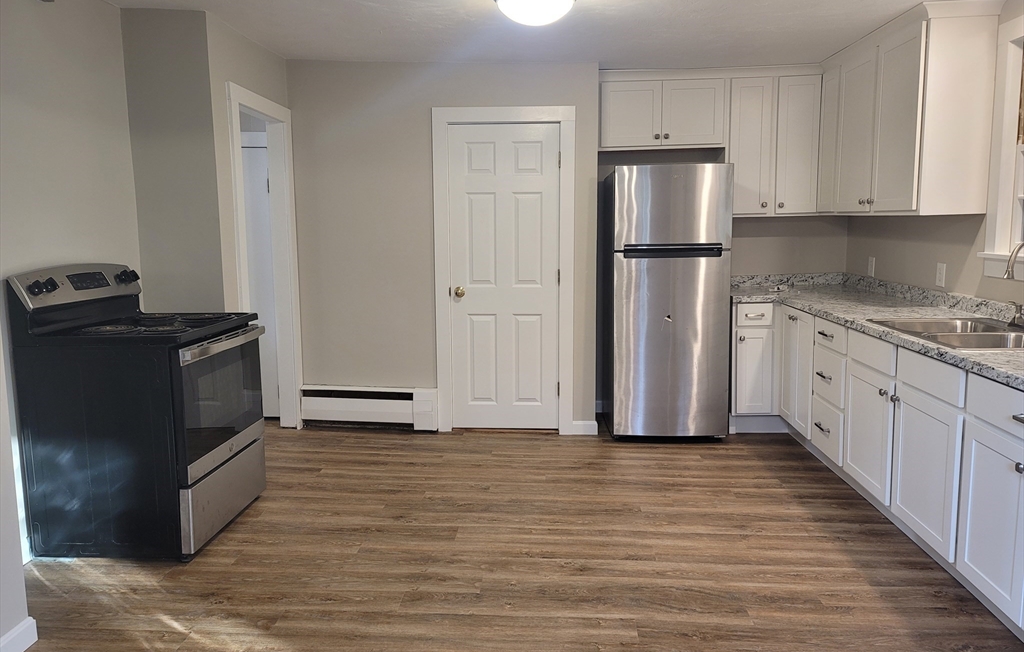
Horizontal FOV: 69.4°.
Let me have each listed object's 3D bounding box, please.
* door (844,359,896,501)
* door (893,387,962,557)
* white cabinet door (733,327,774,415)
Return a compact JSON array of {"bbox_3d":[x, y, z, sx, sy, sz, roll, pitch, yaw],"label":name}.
[{"bbox_3d":[1.721,0.490,3.565,0.022,0.555,0.496,0,8,3],"label":"door"},{"bbox_3d":[1.611,0.543,2.867,0.040,0.550,0.500,0,8,4],"label":"door"},{"bbox_3d":[1.532,0.289,4.698,0.231,0.545,0.028,0,8,4],"label":"white cabinet door"}]

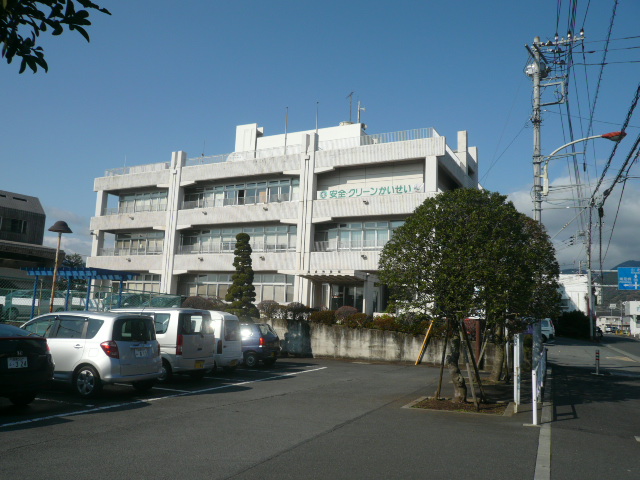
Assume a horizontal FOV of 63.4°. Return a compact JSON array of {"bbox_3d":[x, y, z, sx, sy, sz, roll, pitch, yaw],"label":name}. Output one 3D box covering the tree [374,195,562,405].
[{"bbox_3d":[3.168,1.134,11.118,3.700,4.564,3.600,-1,-9,28],"label":"tree"}]

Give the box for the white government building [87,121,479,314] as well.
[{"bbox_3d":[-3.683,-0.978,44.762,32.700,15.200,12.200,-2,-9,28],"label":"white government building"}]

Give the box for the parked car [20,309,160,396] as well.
[{"bbox_3d":[-5.450,2.450,11.470,3.955,1.640,1.695,-2,-9,25],"label":"parked car"}]

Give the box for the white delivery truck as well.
[{"bbox_3d":[-4.299,3.257,17.058,3.400,1.880,1.480,-1,-9,27],"label":"white delivery truck"}]

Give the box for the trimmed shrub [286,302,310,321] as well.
[{"bbox_3d":[-0.979,3.250,23.571,1.000,0.775,1.000,3,-8,0],"label":"trimmed shrub"}]

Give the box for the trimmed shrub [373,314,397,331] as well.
[{"bbox_3d":[2.611,3.360,20.955,1.000,0.720,0.950,-1,-9,27],"label":"trimmed shrub"}]

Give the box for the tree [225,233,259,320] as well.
[{"bbox_3d":[-3.712,1.722,24.569,1.600,4.200,1.600,3,-8,0],"label":"tree"}]

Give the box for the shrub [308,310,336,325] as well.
[{"bbox_3d":[0.107,3.338,22.154,1.250,0.700,1.050,-1,-9,27],"label":"shrub"}]

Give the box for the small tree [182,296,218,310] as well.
[{"bbox_3d":[-6.166,3.468,26.234,1.650,1.150,1.600,-1,-9,28],"label":"small tree"}]

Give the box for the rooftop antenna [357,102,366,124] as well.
[{"bbox_3d":[3.210,-9.986,40.535,0.700,1.879,0.300,-1,-9,28],"label":"rooftop antenna"}]

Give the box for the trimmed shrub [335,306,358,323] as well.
[{"bbox_3d":[1.161,3.284,22.672,1.050,0.736,1.000,3,-8,0],"label":"trimmed shrub"}]

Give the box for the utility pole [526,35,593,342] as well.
[{"bbox_3d":[8.490,-1.594,18.440,2.300,12.500,1.000,-1,-8,24],"label":"utility pole"}]

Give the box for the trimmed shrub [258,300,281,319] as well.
[{"bbox_3d":[-2.328,3.227,23.869,1.030,0.880,1.000,3,-8,0],"label":"trimmed shrub"}]

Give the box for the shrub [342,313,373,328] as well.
[{"bbox_3d":[1.604,3.408,21.851,1.200,0.646,1.000,-1,-9,28],"label":"shrub"}]

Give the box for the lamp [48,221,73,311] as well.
[{"bbox_3d":[-7.972,1.442,15.498,0.730,4.100,0.730,3,-8,0],"label":"lamp"}]

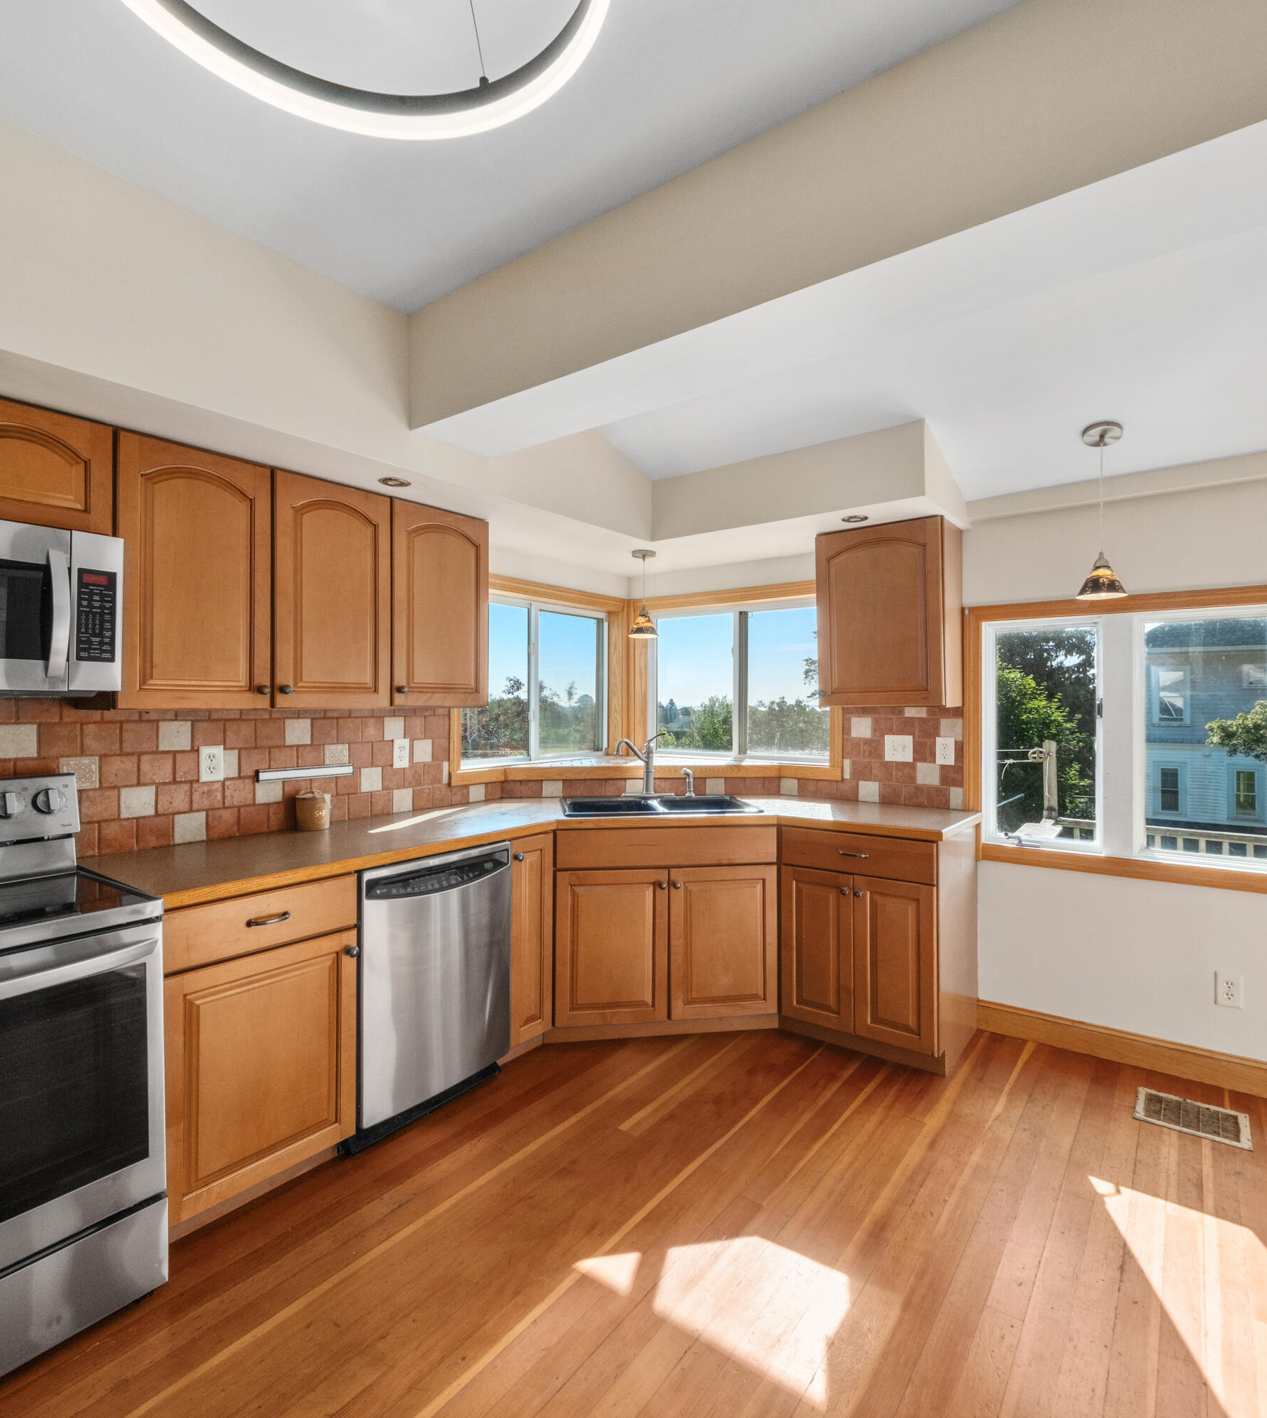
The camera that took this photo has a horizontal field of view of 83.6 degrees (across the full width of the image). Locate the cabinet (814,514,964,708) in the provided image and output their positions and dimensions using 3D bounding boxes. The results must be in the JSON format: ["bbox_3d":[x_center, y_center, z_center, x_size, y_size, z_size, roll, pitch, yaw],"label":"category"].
[{"bbox_3d":[1.120,-0.389,3.091,0.525,0.760,0.320,0,0,37],"label":"cabinet"}]

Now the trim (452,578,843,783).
[{"bbox_3d":[-0.006,-0.146,3.790,1.820,1.000,0.900,0,0,-8],"label":"trim"}]

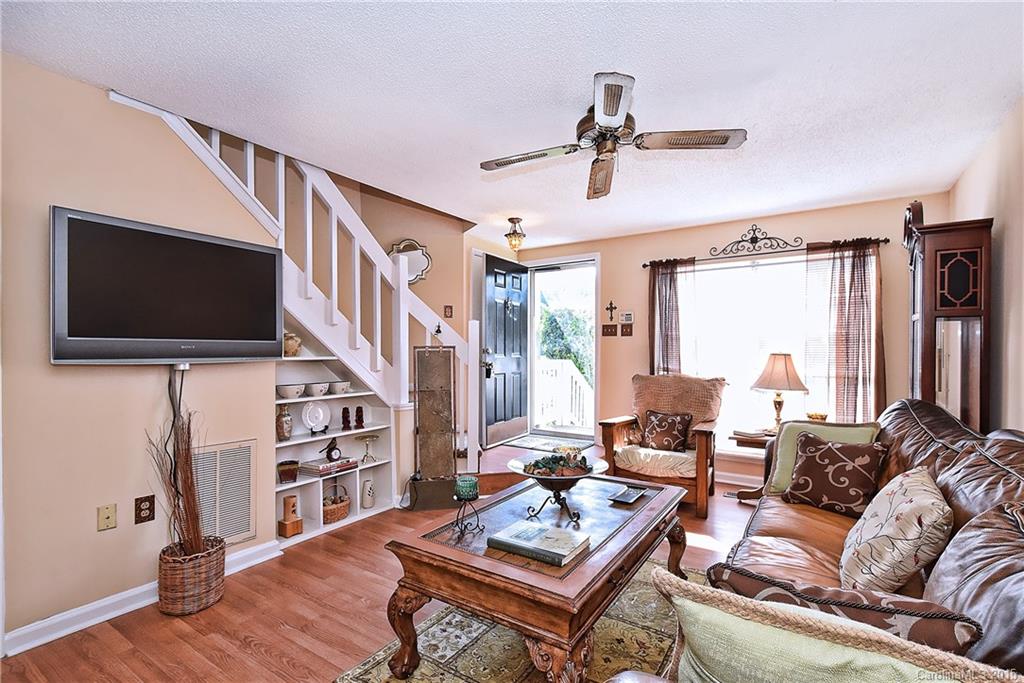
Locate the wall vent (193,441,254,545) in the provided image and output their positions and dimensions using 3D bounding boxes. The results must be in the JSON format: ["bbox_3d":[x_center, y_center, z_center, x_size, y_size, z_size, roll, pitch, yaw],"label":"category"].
[{"bbox_3d":[-1.584,0.847,2.306,0.030,0.565,0.390,0,-1,36],"label":"wall vent"}]

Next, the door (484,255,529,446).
[{"bbox_3d":[-0.049,0.097,4.882,0.050,2.030,0.910,0,0,37],"label":"door"}]

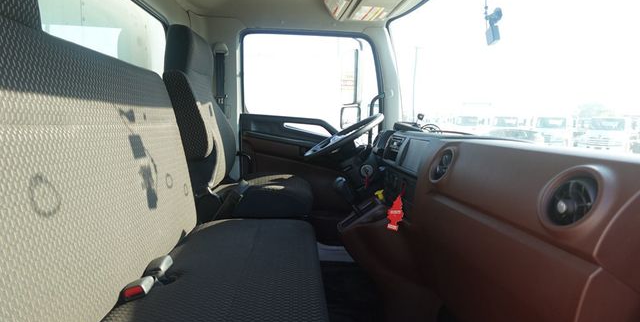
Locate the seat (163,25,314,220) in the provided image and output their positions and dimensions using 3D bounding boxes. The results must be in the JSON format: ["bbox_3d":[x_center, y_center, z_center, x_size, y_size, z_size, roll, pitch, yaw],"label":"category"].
[{"bbox_3d":[-0.374,-0.137,1.804,0.690,1.040,0.530,0,7,-2],"label":"seat"}]

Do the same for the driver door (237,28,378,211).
[{"bbox_3d":[-0.038,-0.133,2.301,0.950,1.340,0.150,0,7,-2],"label":"driver door"}]

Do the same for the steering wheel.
[{"bbox_3d":[0.140,-0.108,1.827,0.455,0.100,0.455,-28,7,1],"label":"steering wheel"}]

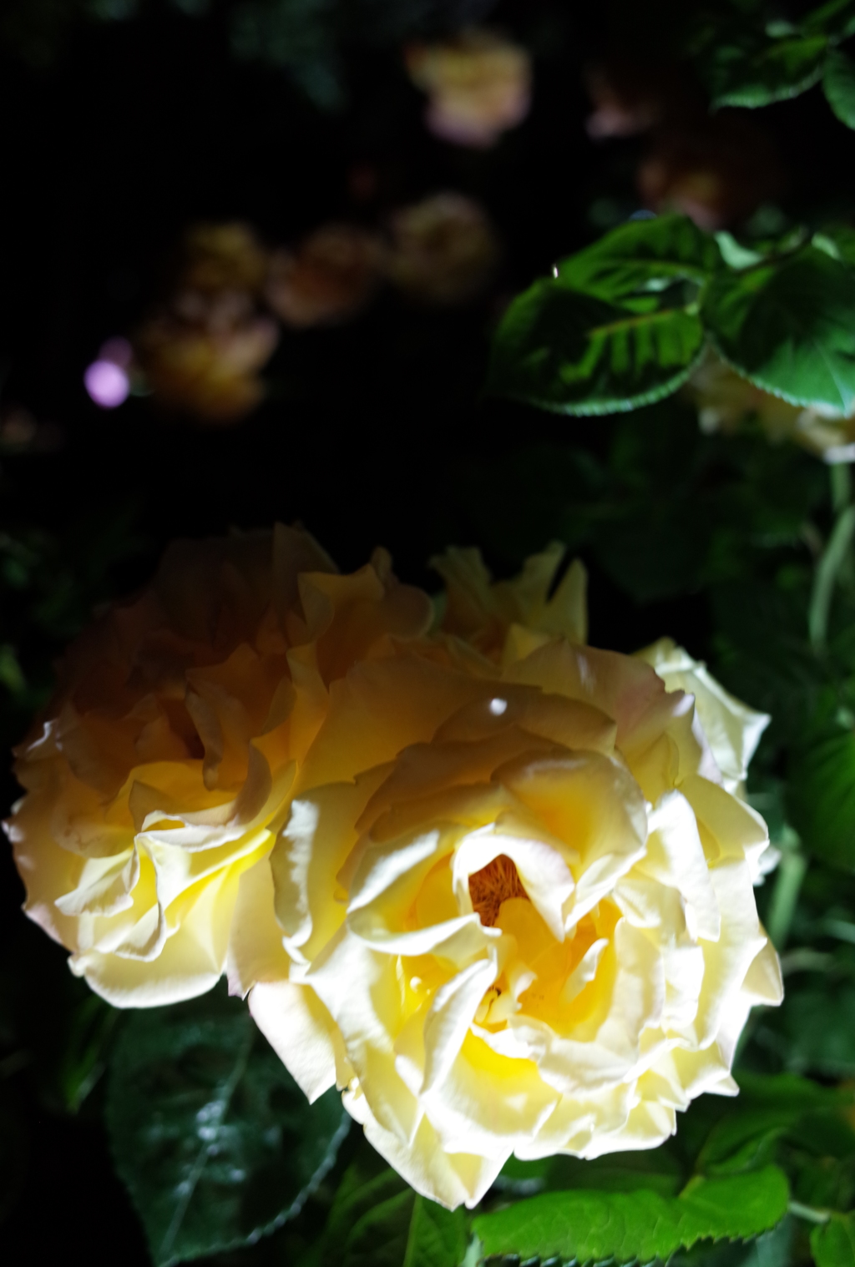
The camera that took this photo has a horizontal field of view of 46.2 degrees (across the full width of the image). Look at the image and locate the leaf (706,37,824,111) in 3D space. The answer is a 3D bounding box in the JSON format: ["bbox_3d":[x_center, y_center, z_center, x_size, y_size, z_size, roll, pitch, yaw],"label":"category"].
[{"bbox_3d":[0.118,-0.196,0.350,0.047,0.012,0.032,-24,60,-15],"label":"leaf"}]

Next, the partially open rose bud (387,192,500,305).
[{"bbox_3d":[0.013,-0.316,0.820,0.088,0.080,0.085,0,26,0],"label":"partially open rose bud"}]

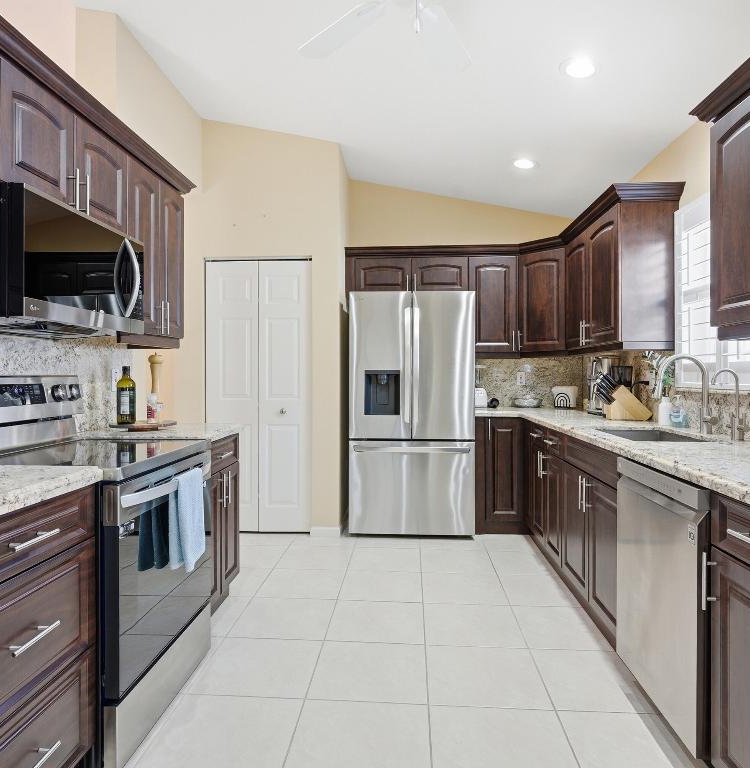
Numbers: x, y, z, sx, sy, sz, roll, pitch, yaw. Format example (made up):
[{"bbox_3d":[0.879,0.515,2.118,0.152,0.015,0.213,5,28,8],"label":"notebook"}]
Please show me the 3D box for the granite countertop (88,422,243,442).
[{"bbox_3d":[-1.047,0.247,2.652,0.620,0.034,0.605,0,0,4],"label":"granite countertop"}]

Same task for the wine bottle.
[{"bbox_3d":[-1.255,0.057,2.748,0.076,0.293,0.076,0,0,1],"label":"wine bottle"}]

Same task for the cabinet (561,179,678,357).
[{"bbox_3d":[1.507,-0.638,3.487,0.352,0.894,1.102,0,0,4],"label":"cabinet"}]

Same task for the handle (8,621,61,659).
[{"bbox_3d":[-0.847,0.628,1.347,0.036,0.013,0.168,0,1,4],"label":"handle"}]

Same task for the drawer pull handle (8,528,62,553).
[{"bbox_3d":[-0.799,0.364,1.274,0.035,0.012,0.157,0,1,4],"label":"drawer pull handle"}]

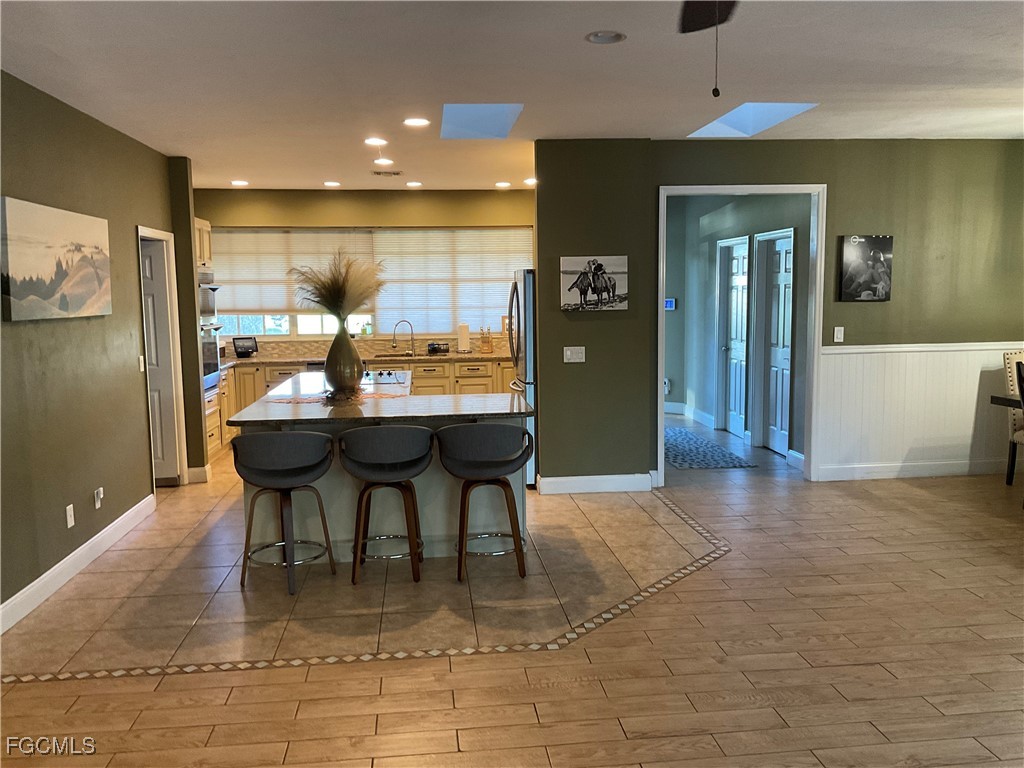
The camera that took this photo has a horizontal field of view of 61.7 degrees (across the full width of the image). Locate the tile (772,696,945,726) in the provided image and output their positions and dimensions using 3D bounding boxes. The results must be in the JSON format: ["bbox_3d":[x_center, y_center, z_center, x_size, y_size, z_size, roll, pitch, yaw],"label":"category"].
[{"bbox_3d":[1.321,1.255,3.275,0.606,0.011,0.153,-2,7,-6],"label":"tile"}]

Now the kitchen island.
[{"bbox_3d":[-0.870,0.486,6.340,1.730,0.914,2.820,-2,6,-6],"label":"kitchen island"}]

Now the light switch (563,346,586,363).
[{"bbox_3d":[0.490,-0.227,6.690,0.164,0.120,0.012,-2,6,-6],"label":"light switch"}]

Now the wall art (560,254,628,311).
[{"bbox_3d":[0.637,-0.777,6.633,0.520,0.408,0.035,-2,6,-6],"label":"wall art"}]

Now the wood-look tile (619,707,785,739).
[{"bbox_3d":[0.714,1.272,3.211,0.606,0.011,0.153,-2,7,-6],"label":"wood-look tile"}]

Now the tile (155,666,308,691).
[{"bbox_3d":[-1.173,1.250,3.626,0.607,0.010,0.153,-2,6,-6],"label":"tile"}]

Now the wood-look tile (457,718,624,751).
[{"bbox_3d":[0.107,1.289,3.147,0.606,0.011,0.153,-2,7,-6],"label":"wood-look tile"}]

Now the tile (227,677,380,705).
[{"bbox_3d":[-0.845,1.262,3.514,0.606,0.011,0.153,-2,7,-6],"label":"tile"}]

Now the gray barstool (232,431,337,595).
[{"bbox_3d":[-1.264,0.665,4.792,0.550,0.897,0.510,-3,7,-18],"label":"gray barstool"}]

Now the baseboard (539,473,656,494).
[{"bbox_3d":[0.667,0.793,6.822,0.900,0.136,0.018,-2,6,-6],"label":"baseboard"}]

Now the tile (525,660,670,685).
[{"bbox_3d":[0.367,1.225,3.631,0.607,0.010,0.153,-2,6,-6],"label":"tile"}]

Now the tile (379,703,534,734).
[{"bbox_3d":[-0.205,1.275,3.254,0.607,0.010,0.153,-2,6,-6],"label":"tile"}]

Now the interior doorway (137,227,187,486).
[{"bbox_3d":[-2.839,-0.150,6.875,0.130,2.130,0.920,-2,6,-6],"label":"interior doorway"}]

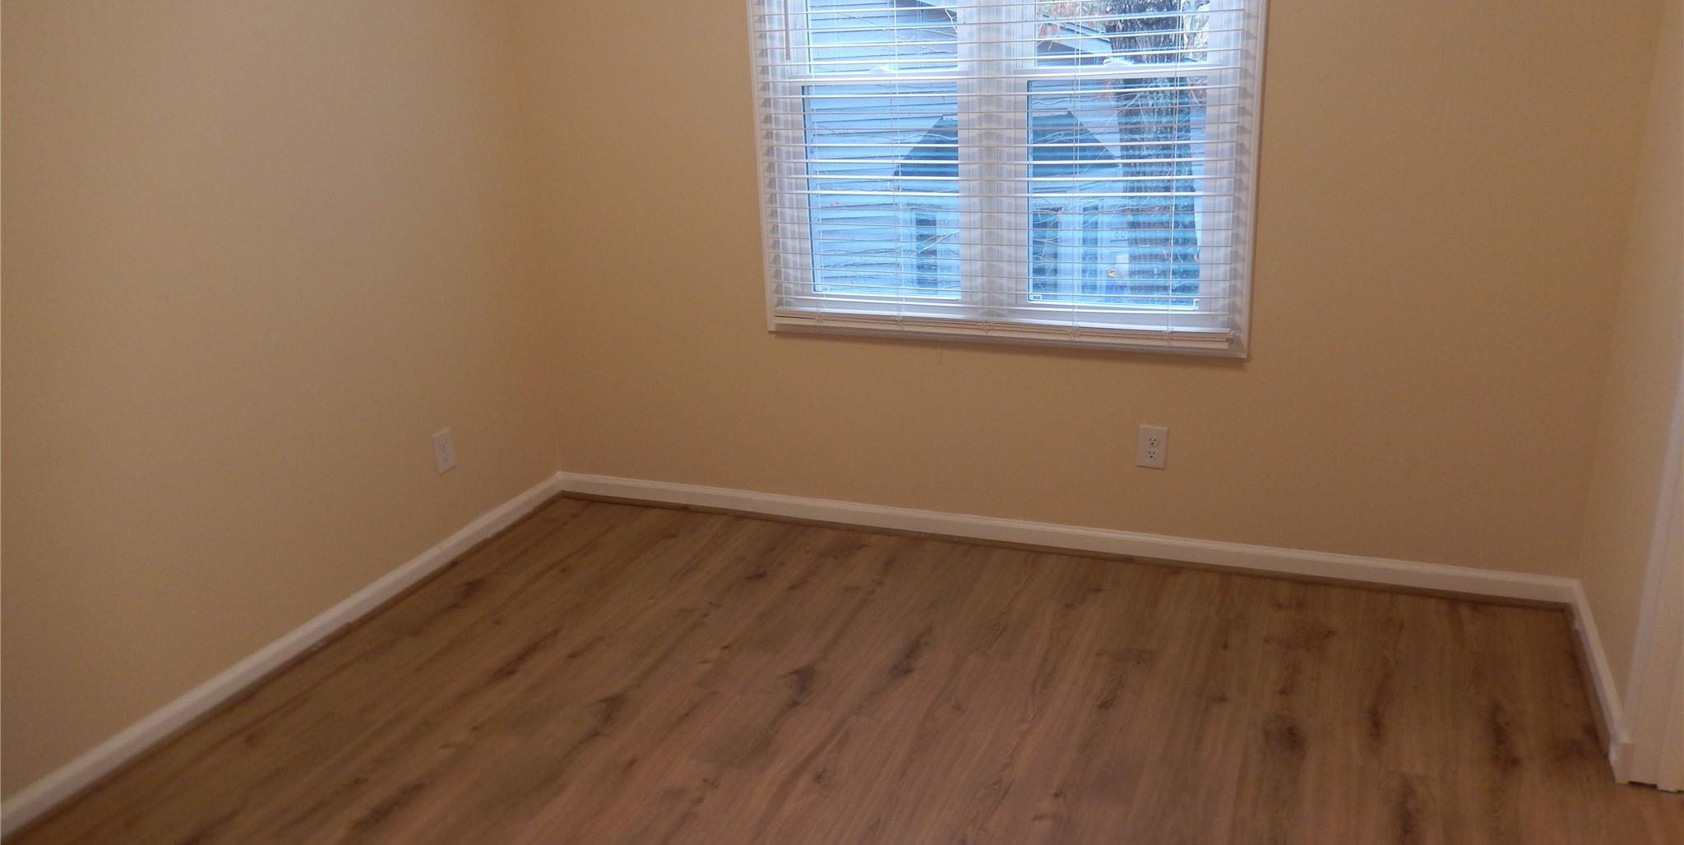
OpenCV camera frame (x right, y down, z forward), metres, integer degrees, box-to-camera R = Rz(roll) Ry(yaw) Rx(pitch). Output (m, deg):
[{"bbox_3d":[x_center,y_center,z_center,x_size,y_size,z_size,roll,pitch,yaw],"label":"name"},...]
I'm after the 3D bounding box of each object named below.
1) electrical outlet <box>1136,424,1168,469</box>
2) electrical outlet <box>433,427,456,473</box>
[{"bbox_3d":[0.851,0.069,3.338,0.076,0.121,0.008,5,19,21],"label":"electrical outlet"},{"bbox_3d":[-1.166,0.082,3.577,0.008,0.121,0.076,5,19,21],"label":"electrical outlet"}]

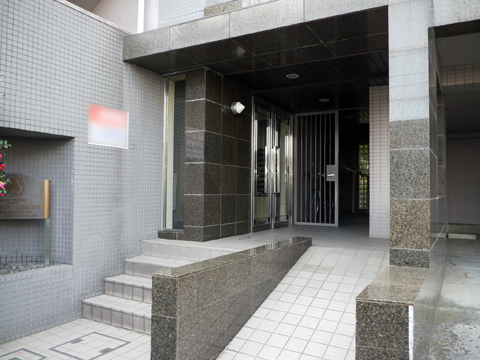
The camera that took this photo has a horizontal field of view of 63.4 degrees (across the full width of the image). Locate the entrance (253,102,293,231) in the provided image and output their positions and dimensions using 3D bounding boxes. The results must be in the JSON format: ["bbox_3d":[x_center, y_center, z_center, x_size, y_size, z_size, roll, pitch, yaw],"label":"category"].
[{"bbox_3d":[0.613,-0.200,6.893,0.140,2.130,1.770,-1,-2,29],"label":"entrance"}]

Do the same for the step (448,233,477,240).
[{"bbox_3d":[5.600,1.421,9.809,0.600,0.115,0.140,-1,-2,29],"label":"step"}]

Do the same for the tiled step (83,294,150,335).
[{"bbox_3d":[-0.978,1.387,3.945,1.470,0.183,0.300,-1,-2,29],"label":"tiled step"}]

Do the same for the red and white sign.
[{"bbox_3d":[-1.508,-0.617,4.515,0.025,0.455,0.600,-1,-2,29],"label":"red and white sign"}]

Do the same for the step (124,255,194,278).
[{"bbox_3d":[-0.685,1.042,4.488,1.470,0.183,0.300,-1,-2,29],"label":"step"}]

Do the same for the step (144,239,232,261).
[{"bbox_3d":[-0.452,0.869,4.718,1.660,0.183,0.310,-1,-2,29],"label":"step"}]

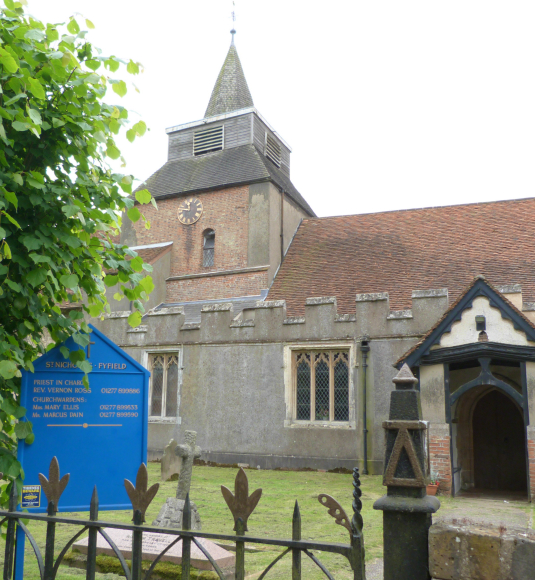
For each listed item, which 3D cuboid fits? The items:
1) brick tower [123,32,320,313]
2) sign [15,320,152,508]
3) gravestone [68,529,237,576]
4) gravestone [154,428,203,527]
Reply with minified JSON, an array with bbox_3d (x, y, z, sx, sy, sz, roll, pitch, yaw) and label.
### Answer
[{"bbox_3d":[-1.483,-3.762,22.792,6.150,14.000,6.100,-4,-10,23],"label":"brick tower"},{"bbox_3d":[-1.469,1.010,4.540,1.010,1.470,0.100,1,-10,-8],"label":"sign"},{"bbox_3d":[-1.265,2.873,6.284,1.800,0.290,0.600,-4,-10,23],"label":"gravestone"},{"bbox_3d":[-1.335,2.826,8.400,0.520,1.410,0.580,-7,-12,35],"label":"gravestone"}]

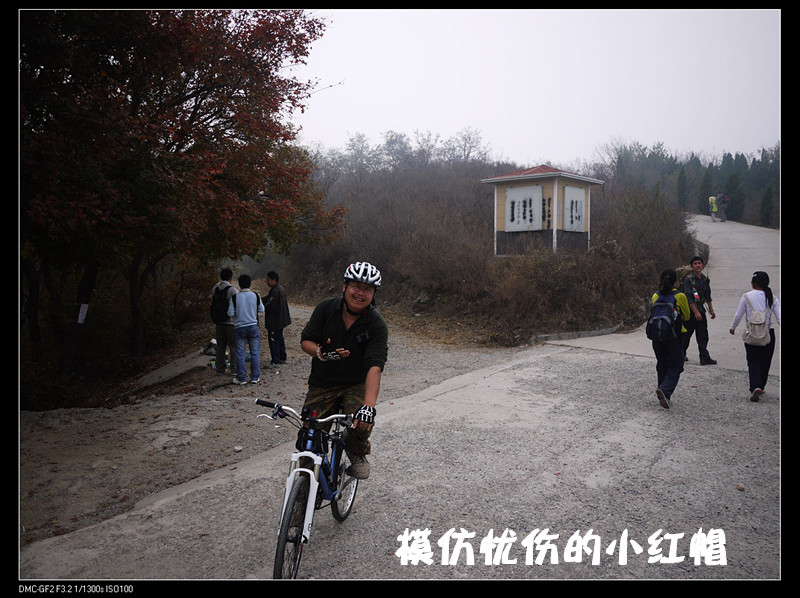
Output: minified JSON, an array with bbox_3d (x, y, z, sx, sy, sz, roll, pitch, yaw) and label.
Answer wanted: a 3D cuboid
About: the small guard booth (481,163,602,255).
[{"bbox_3d":[4.400,-2.752,19.861,2.660,2.850,2.700,3,5,42],"label":"small guard booth"}]

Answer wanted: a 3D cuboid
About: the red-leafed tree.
[{"bbox_3d":[-5.500,-2.911,12.134,9.000,8.400,8.500,0,4,0],"label":"red-leafed tree"}]

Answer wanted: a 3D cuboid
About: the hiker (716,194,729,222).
[{"bbox_3d":[19.211,-5.421,38.500,0.600,1.720,0.700,-3,5,-38],"label":"hiker"}]

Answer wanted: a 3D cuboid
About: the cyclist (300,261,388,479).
[{"bbox_3d":[-0.360,0.540,4.095,0.600,1.580,0.750,1,4,9],"label":"cyclist"}]

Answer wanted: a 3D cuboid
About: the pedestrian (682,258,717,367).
[{"bbox_3d":[4.773,0.183,10.300,0.570,1.730,0.600,-1,4,-20],"label":"pedestrian"}]

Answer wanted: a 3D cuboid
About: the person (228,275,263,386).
[{"bbox_3d":[-2.351,0.467,9.900,0.550,1.690,0.420,0,4,-7],"label":"person"}]

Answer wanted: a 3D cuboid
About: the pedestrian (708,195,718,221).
[{"bbox_3d":[18.675,-5.361,38.500,0.550,1.630,0.600,-3,5,-35],"label":"pedestrian"}]

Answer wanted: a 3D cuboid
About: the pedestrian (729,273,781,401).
[{"bbox_3d":[4.373,0.461,7.950,0.550,1.640,0.550,2,4,22],"label":"pedestrian"}]

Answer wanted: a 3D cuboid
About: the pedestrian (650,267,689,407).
[{"bbox_3d":[3.232,0.474,7.750,0.520,1.680,0.650,2,5,33],"label":"pedestrian"}]

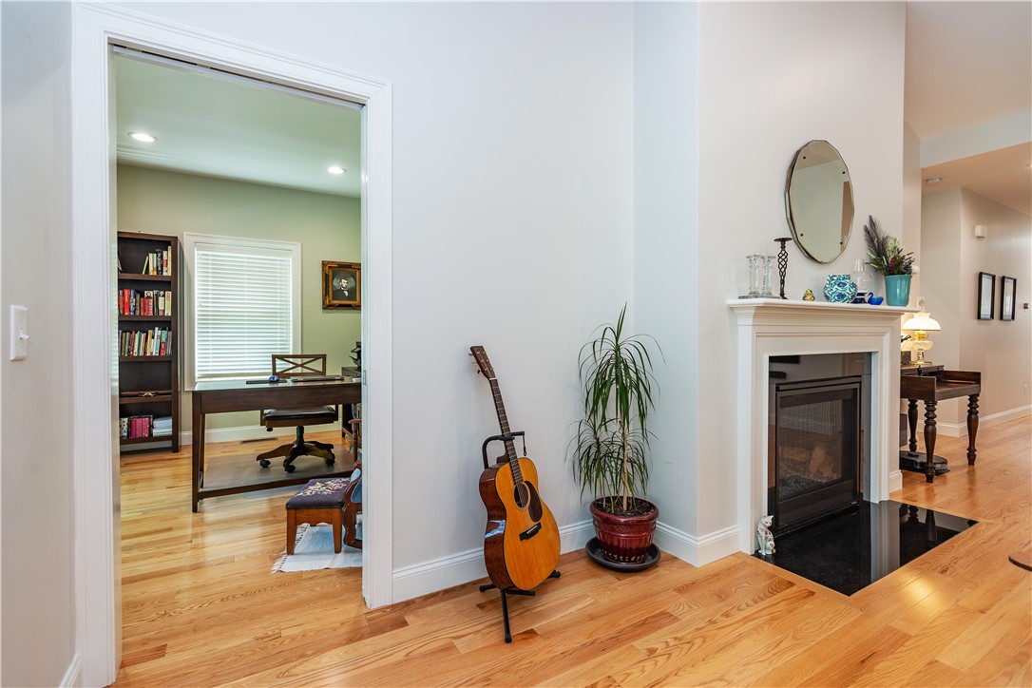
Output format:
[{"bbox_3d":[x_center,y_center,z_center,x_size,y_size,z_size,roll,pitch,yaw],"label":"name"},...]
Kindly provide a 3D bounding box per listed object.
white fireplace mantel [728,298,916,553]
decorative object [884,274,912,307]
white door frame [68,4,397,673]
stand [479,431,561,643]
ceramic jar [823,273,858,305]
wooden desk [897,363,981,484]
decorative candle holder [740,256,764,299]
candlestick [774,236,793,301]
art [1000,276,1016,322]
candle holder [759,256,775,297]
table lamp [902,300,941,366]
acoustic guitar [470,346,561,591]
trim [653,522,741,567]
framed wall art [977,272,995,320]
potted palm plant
[{"bbox_3d":[1.852,0.417,2.650,1.729,1.270,0.181,-1,1,-30],"label":"white fireplace mantel"},{"bbox_3d":[2.502,-0.336,3.009,0.147,0.224,0.147,-1,1,-30],"label":"decorative object"},{"bbox_3d":[-0.956,0.009,1.685,0.966,2.120,0.150,-1,1,-30],"label":"white door frame"},{"bbox_3d":[-0.020,0.713,1.907,0.320,0.695,0.520,0,0,26],"label":"stand"},{"bbox_3d":[1.883,-0.309,2.660,0.163,0.184,0.158,0,0,-30],"label":"ceramic jar"},{"bbox_3d":[3.427,0.617,3.869,0.976,0.834,0.477,-1,1,-30],"label":"wooden desk"},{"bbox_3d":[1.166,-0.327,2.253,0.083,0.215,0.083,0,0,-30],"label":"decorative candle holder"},{"bbox_3d":[1.401,-0.378,2.402,0.085,0.328,0.085,-1,1,-30],"label":"candlestick"},{"bbox_3d":[6.465,-0.587,6.017,0.430,0.563,0.030,0,0,-30],"label":"art"},{"bbox_3d":[1.283,-0.337,2.331,0.068,0.212,0.068,-1,1,-30],"label":"candle holder"},{"bbox_3d":[3.661,-0.109,4.143,0.265,0.600,0.265,0,0,-30],"label":"table lamp"},{"bbox_3d":[-0.050,0.490,1.929,0.118,0.995,0.375,-22,-11,35],"label":"acoustic guitar"},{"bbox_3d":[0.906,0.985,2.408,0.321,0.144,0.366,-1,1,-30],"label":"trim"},{"bbox_3d":[5.441,-0.546,5.297,0.440,0.530,0.025,-1,1,-30],"label":"framed wall art"},{"bbox_3d":[0.500,0.423,2.242,0.430,1.265,0.410,0,0,0],"label":"potted palm plant"}]

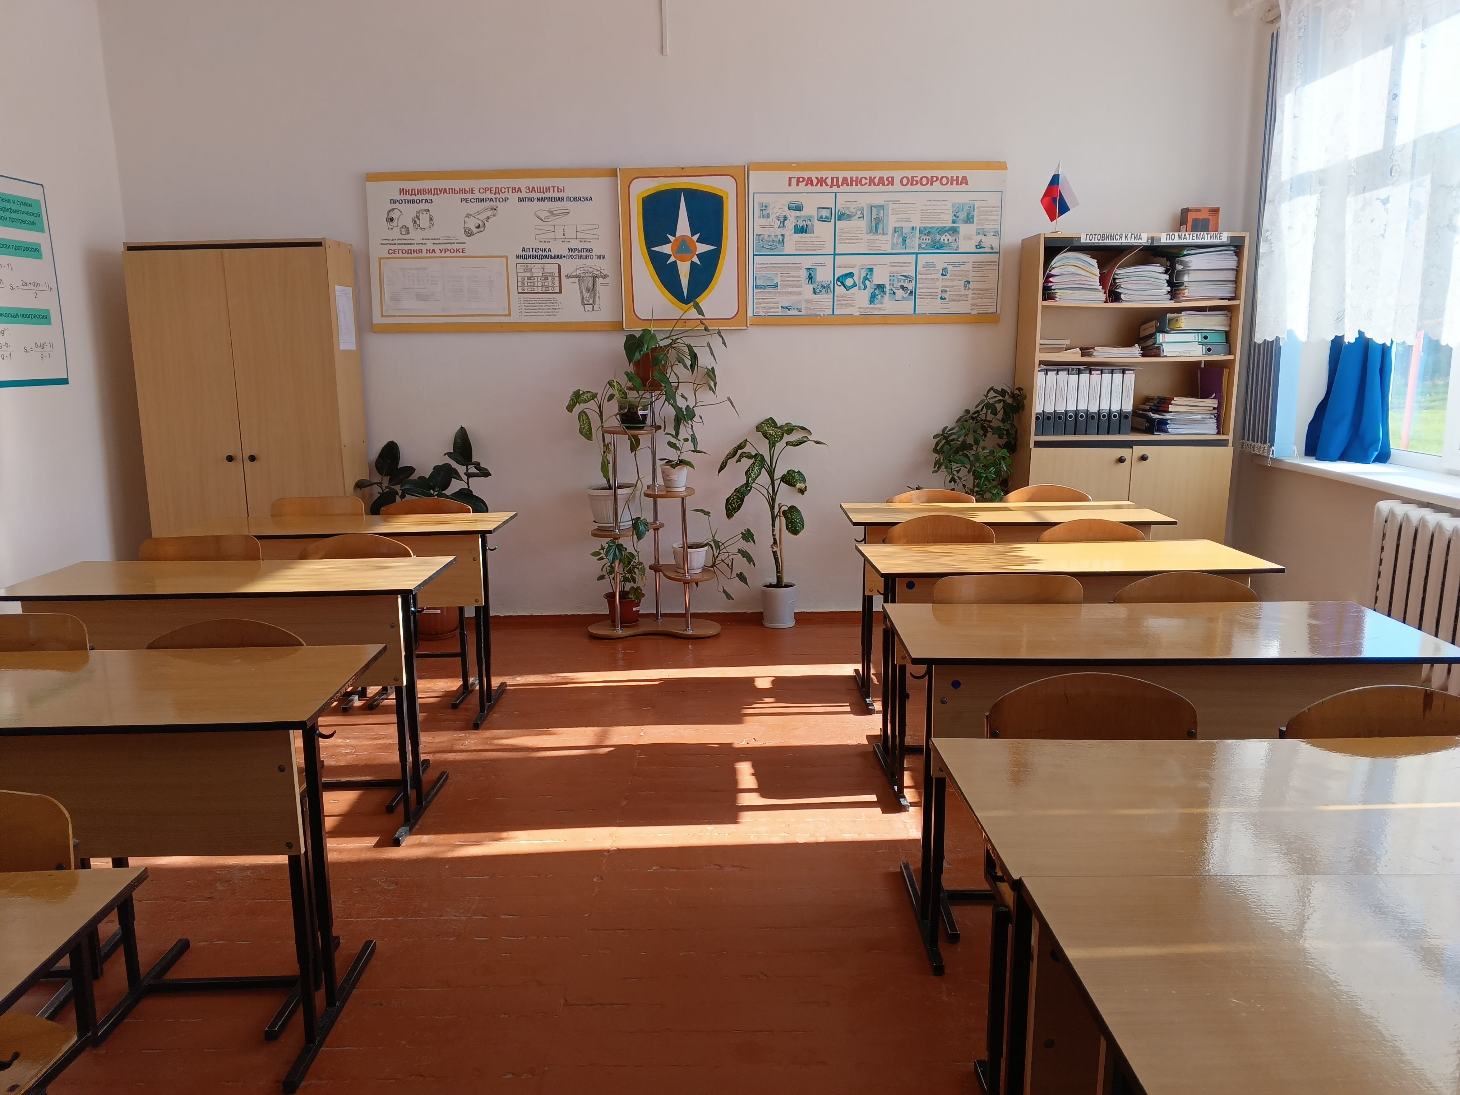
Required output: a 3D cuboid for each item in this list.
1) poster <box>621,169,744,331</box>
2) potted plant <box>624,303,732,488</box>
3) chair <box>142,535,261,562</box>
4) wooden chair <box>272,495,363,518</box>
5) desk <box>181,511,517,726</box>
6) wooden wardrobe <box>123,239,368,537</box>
[{"bbox_3d":[-0.229,-1.483,5.038,0.625,0.780,0.030,-1,11,-1],"label":"poster"},{"bbox_3d":[-0.257,-0.735,4.940,0.530,0.880,0.380,-1,11,-1],"label":"potted plant"},{"bbox_3d":[-1.768,0.395,3.259,0.420,0.825,0.470,0,10,0],"label":"chair"},{"bbox_3d":[-1.764,0.221,4.223,0.420,0.830,0.470,0,10,0],"label":"wooden chair"},{"bbox_3d":[-1.478,0.285,4.025,1.200,0.770,0.500,-1,10,-2],"label":"desk"},{"bbox_3d":[-2.312,-0.498,4.997,0.930,1.925,0.360,-1,11,-1],"label":"wooden wardrobe"}]

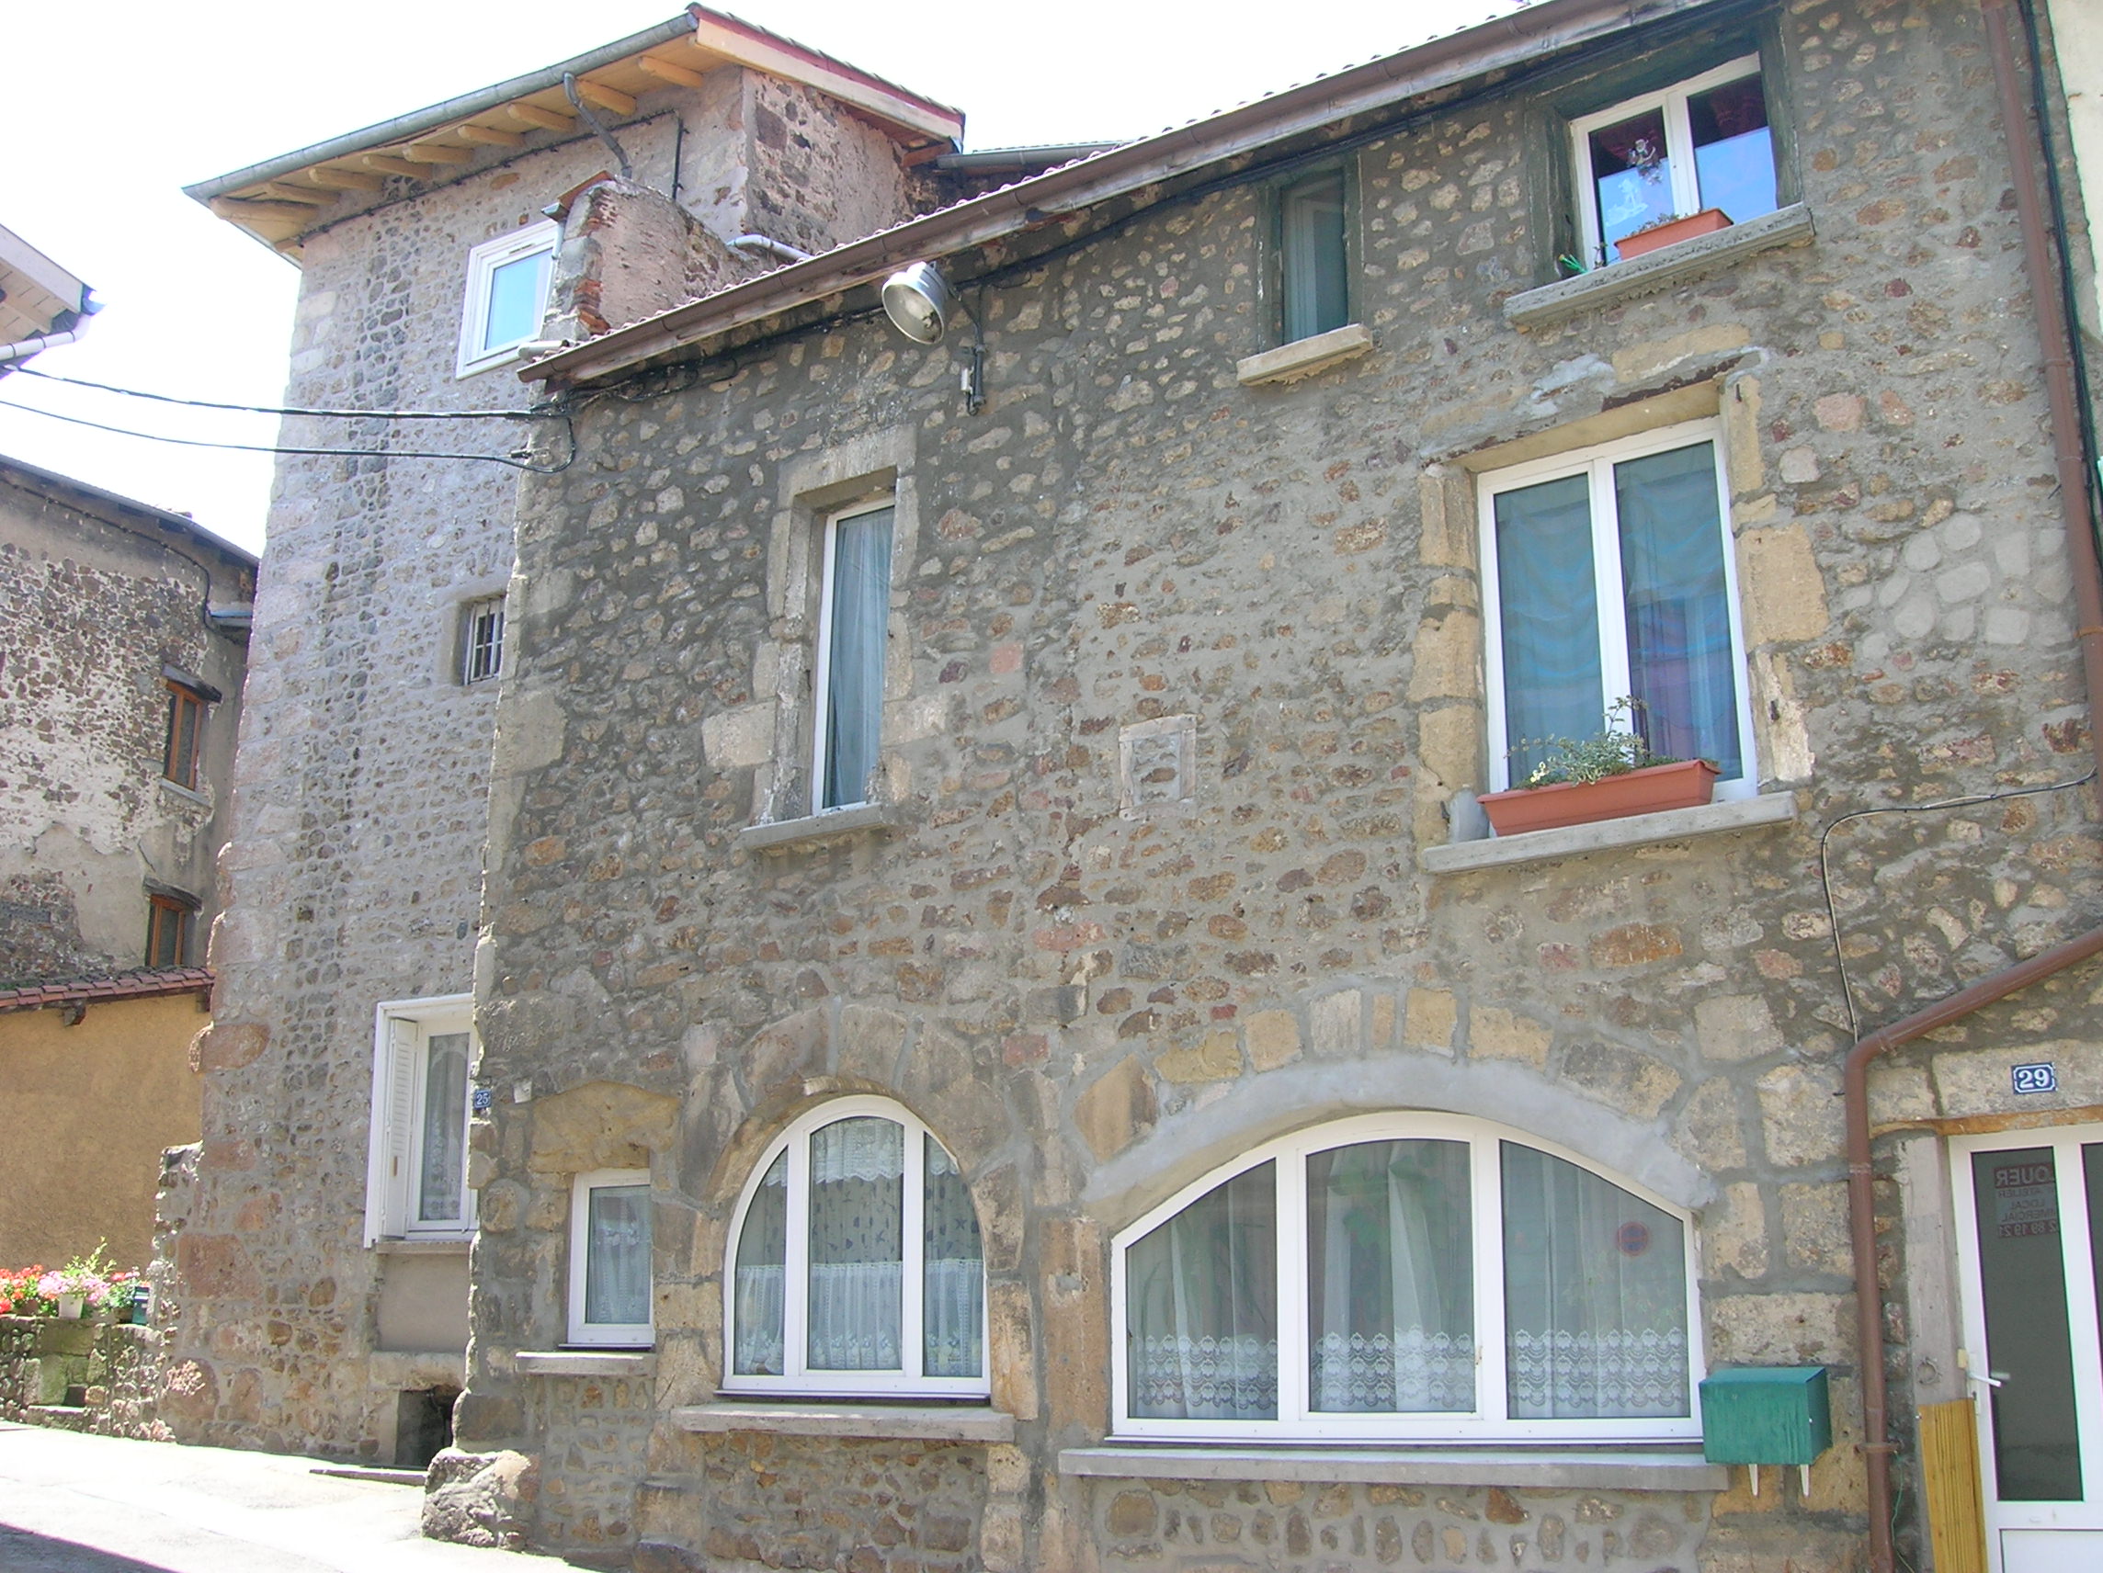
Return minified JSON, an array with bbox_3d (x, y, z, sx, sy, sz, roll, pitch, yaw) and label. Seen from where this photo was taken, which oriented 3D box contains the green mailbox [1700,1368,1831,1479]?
[{"bbox_3d":[2.587,2.277,7.479,0.374,0.320,0.284,-10,-20,31],"label":"green mailbox"}]

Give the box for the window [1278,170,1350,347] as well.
[{"bbox_3d":[1.353,-2.620,10.330,0.400,0.950,0.100,-10,-20,31],"label":"window"}]

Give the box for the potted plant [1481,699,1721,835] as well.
[{"bbox_3d":[2.496,-0.091,9.443,1.050,0.560,0.260,-11,-20,33],"label":"potted plant"}]

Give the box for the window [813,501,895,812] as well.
[{"bbox_3d":[-1.071,-0.817,12.602,0.840,1.960,0.090,-11,-20,33],"label":"window"}]

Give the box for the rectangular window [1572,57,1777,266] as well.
[{"bbox_3d":[2.861,-2.773,9.387,0.919,0.916,0.100,-10,-20,31],"label":"rectangular window"}]

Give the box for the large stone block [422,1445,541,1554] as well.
[{"bbox_3d":[-2.982,3.723,10.805,0.470,0.510,0.380,-10,-20,31],"label":"large stone block"}]

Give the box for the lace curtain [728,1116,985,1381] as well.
[{"bbox_3d":[-1.096,2.560,11.503,1.800,1.380,0.080,-11,-20,33],"label":"lace curtain"}]

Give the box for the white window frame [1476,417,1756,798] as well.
[{"bbox_3d":[2.456,-0.679,8.979,1.129,1.747,0.100,-10,-20,31],"label":"white window frame"}]

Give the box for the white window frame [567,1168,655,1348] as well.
[{"bbox_3d":[-2.561,2.803,12.302,0.800,1.020,0.080,-11,-20,33],"label":"white window frame"}]

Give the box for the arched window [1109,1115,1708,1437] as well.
[{"bbox_3d":[1.410,2.085,8.777,2.649,1.358,0.100,-10,-20,31],"label":"arched window"}]

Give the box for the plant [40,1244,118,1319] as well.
[{"bbox_3d":[-8.390,4.285,17.800,0.600,0.640,0.500,-9,-19,28],"label":"plant"}]

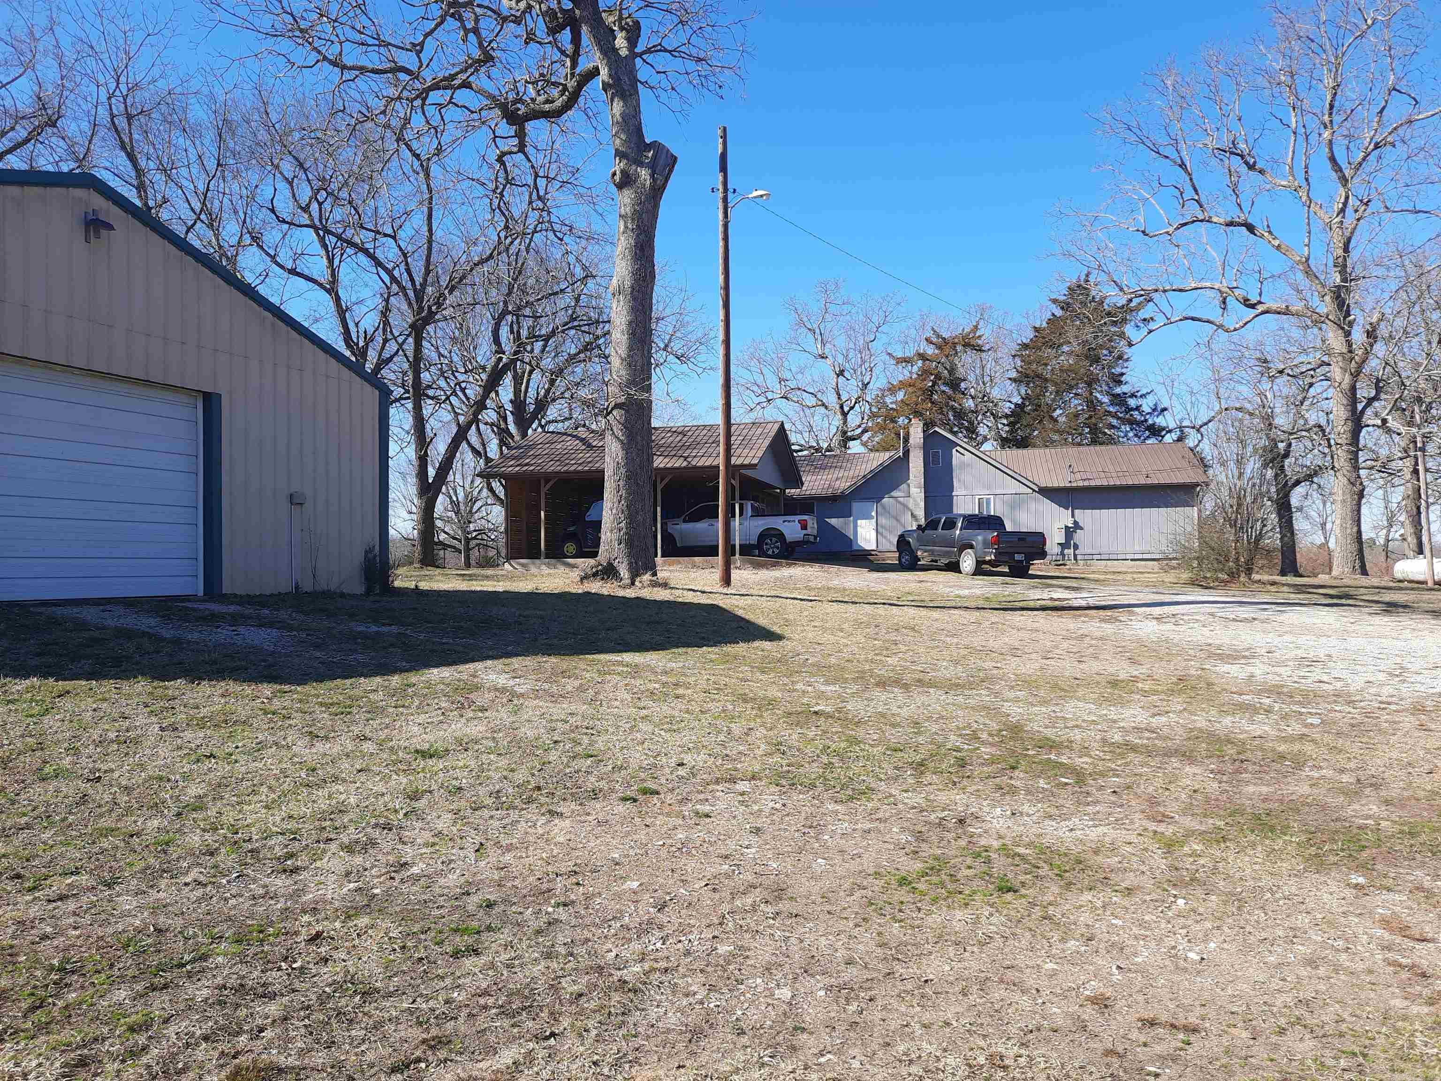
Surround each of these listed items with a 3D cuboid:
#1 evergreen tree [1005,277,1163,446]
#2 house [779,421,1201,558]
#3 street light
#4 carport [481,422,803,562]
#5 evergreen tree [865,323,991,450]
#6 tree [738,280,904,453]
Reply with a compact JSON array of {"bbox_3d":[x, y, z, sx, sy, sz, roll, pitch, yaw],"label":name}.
[{"bbox_3d":[20.118,-6.461,57.199,9.110,16.216,9.110,-1,-2,0],"label":"evergreen tree"},{"bbox_3d":[11.168,-1.731,46.139,17.515,5.750,9.300,-1,-2,14],"label":"house"},{"bbox_3d":[0.446,-3.541,19.905,1.102,8.853,0.240,-1,-2,0],"label":"street light"},{"bbox_3d":[-2.315,-1.479,35.293,8.918,4.650,7.800,-1,-2,14],"label":"carport"},{"bbox_3d":[12.068,-5.411,60.172,7.302,14.458,7.302,-1,-2,0],"label":"evergreen tree"},{"bbox_3d":[5.779,-6.513,59.202,9.493,16.748,9.493,-1,-2,0],"label":"tree"}]

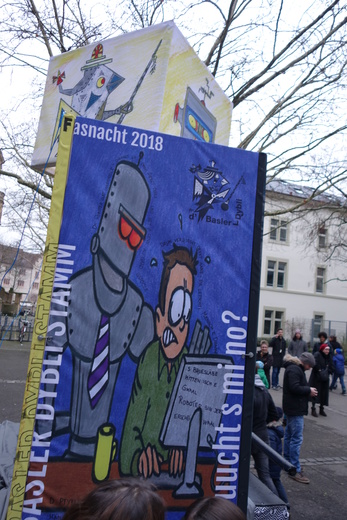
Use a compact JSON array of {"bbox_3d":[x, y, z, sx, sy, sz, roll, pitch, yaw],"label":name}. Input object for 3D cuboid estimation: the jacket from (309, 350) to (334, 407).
[{"bbox_3d":[3.458,2.756,9.400,0.550,1.244,0.420,8,-7,-27],"label":"jacket"}]

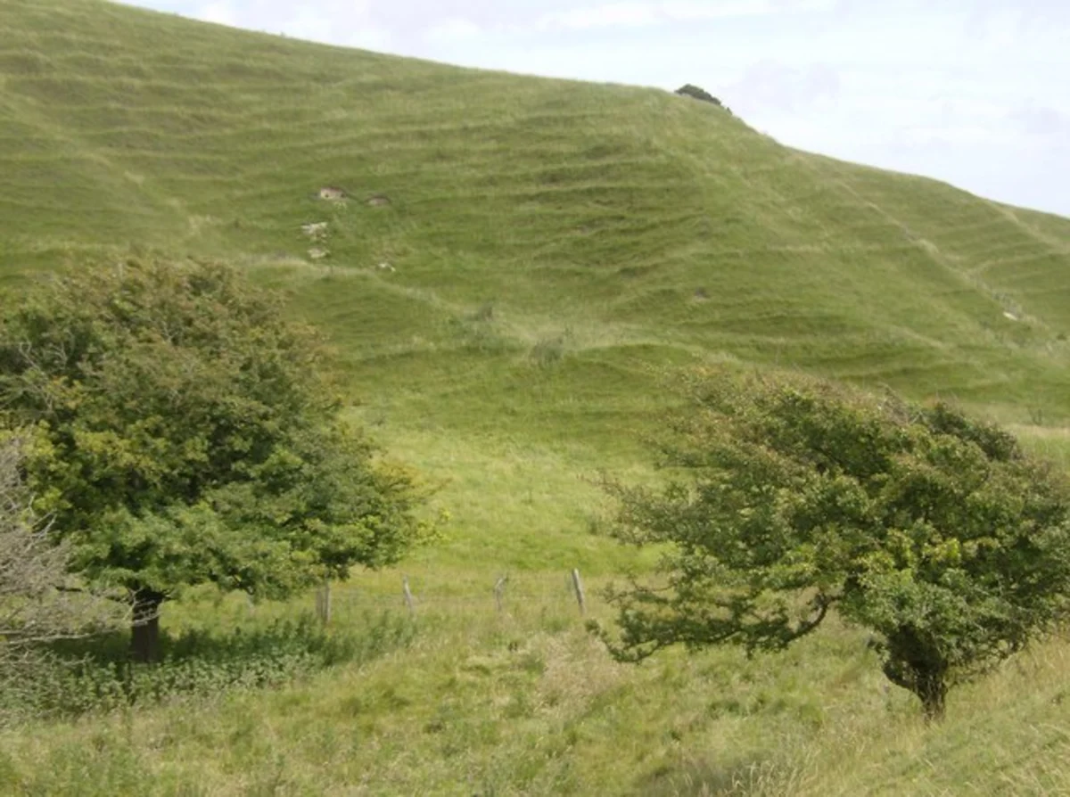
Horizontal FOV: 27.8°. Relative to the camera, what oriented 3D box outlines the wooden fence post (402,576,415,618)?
[{"bbox_3d":[-3.199,5.055,55.000,0.120,1.130,0.120,-12,2,0],"label":"wooden fence post"}]

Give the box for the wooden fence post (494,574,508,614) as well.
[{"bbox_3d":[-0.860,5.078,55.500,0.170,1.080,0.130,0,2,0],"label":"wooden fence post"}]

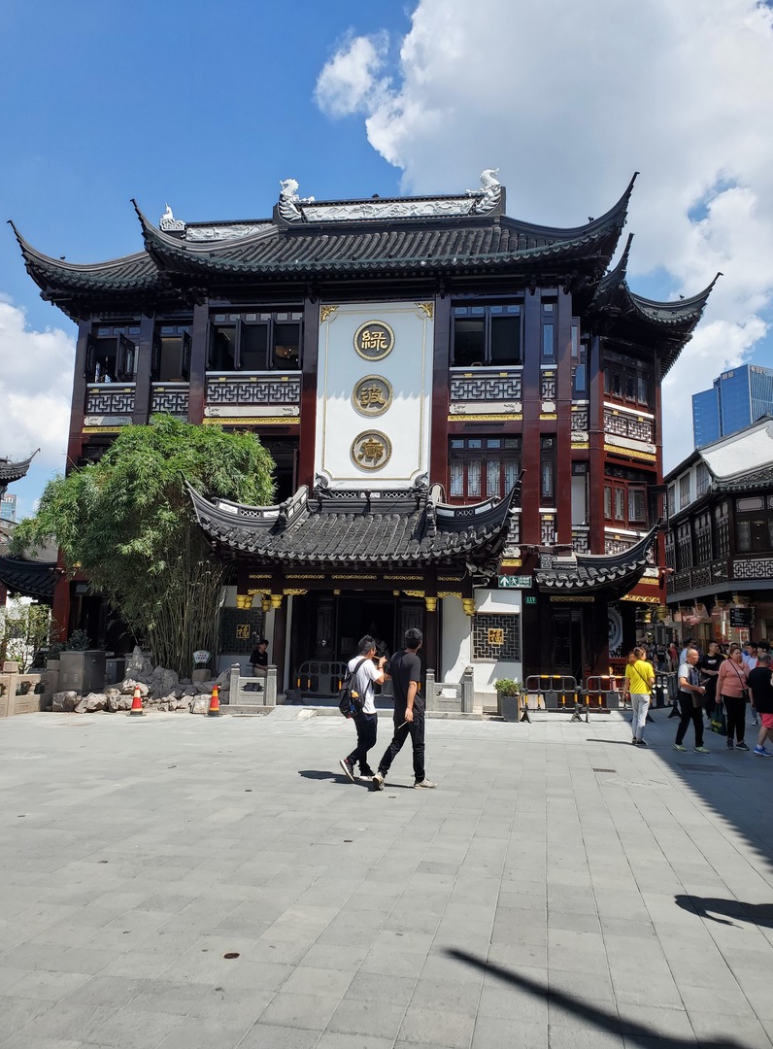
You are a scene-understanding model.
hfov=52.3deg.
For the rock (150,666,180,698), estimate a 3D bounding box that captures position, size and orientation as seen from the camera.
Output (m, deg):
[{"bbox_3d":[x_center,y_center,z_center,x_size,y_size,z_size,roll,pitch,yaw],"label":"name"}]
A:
[{"bbox_3d":[-4.972,3.536,17.650,0.640,0.670,0.550,0,-8,7],"label":"rock"}]

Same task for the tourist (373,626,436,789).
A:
[{"bbox_3d":[0.268,2.089,9.069,0.600,1.770,0.520,7,-10,-35],"label":"tourist"}]

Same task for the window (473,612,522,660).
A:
[{"bbox_3d":[2.634,2.717,18.916,1.175,1.174,0.100,0,-9,6],"label":"window"}]

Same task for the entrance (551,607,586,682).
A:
[{"bbox_3d":[4.454,3.284,19.416,0.850,2.500,0.250,0,-9,8],"label":"entrance"}]

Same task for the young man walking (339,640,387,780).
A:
[{"bbox_3d":[-0.254,2.211,9.576,0.560,1.690,0.470,8,-11,-36],"label":"young man walking"}]

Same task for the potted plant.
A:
[{"bbox_3d":[2.701,3.857,17.391,0.600,0.930,0.520,0,-9,6],"label":"potted plant"}]

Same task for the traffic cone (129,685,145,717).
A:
[{"bbox_3d":[-5.172,3.652,16.428,0.360,0.650,0.360,0,-8,7],"label":"traffic cone"}]

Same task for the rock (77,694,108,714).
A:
[{"bbox_3d":[-6.138,3.690,16.447,0.640,0.420,0.500,5,-9,-20],"label":"rock"}]

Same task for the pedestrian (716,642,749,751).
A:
[{"bbox_3d":[5.768,2.897,13.204,0.540,1.660,0.380,2,-8,-8],"label":"pedestrian"}]

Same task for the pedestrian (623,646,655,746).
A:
[{"bbox_3d":[4.287,2.907,13.430,0.500,1.630,0.380,-3,-10,27],"label":"pedestrian"}]

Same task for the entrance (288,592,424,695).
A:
[{"bbox_3d":[-0.662,2.789,18.684,3.200,2.500,0.700,0,-9,8],"label":"entrance"}]

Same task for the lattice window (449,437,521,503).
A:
[{"bbox_3d":[2.461,-1.321,19.671,1.799,1.804,0.120,0,-9,6],"label":"lattice window"}]

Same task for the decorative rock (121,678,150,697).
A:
[{"bbox_3d":[-5.545,3.625,17.400,0.550,0.410,0.450,0,-8,7],"label":"decorative rock"}]

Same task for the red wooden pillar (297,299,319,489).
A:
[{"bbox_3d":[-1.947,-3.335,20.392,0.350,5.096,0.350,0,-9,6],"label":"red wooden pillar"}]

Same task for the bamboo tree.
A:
[{"bbox_3d":[-5.674,0.508,18.300,5.400,6.200,4.200,0,-8,7],"label":"bamboo tree"}]

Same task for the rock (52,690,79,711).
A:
[{"bbox_3d":[-6.987,3.837,17.150,0.540,0.450,0.480,0,-8,7],"label":"rock"}]

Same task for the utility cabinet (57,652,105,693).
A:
[{"bbox_3d":[-6.933,3.451,18.042,0.570,1.080,0.940,0,-9,6],"label":"utility cabinet"}]

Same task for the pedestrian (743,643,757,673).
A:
[{"bbox_3d":[8.097,3.561,17.572,0.400,1.760,0.500,3,-9,-11],"label":"pedestrian"}]

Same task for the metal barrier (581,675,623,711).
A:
[{"bbox_3d":[4.954,3.822,17.238,1.320,0.980,0.450,1,-8,1],"label":"metal barrier"}]

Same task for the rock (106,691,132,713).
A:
[{"bbox_3d":[-5.823,3.940,17.540,0.570,0.420,0.450,0,-9,6],"label":"rock"}]

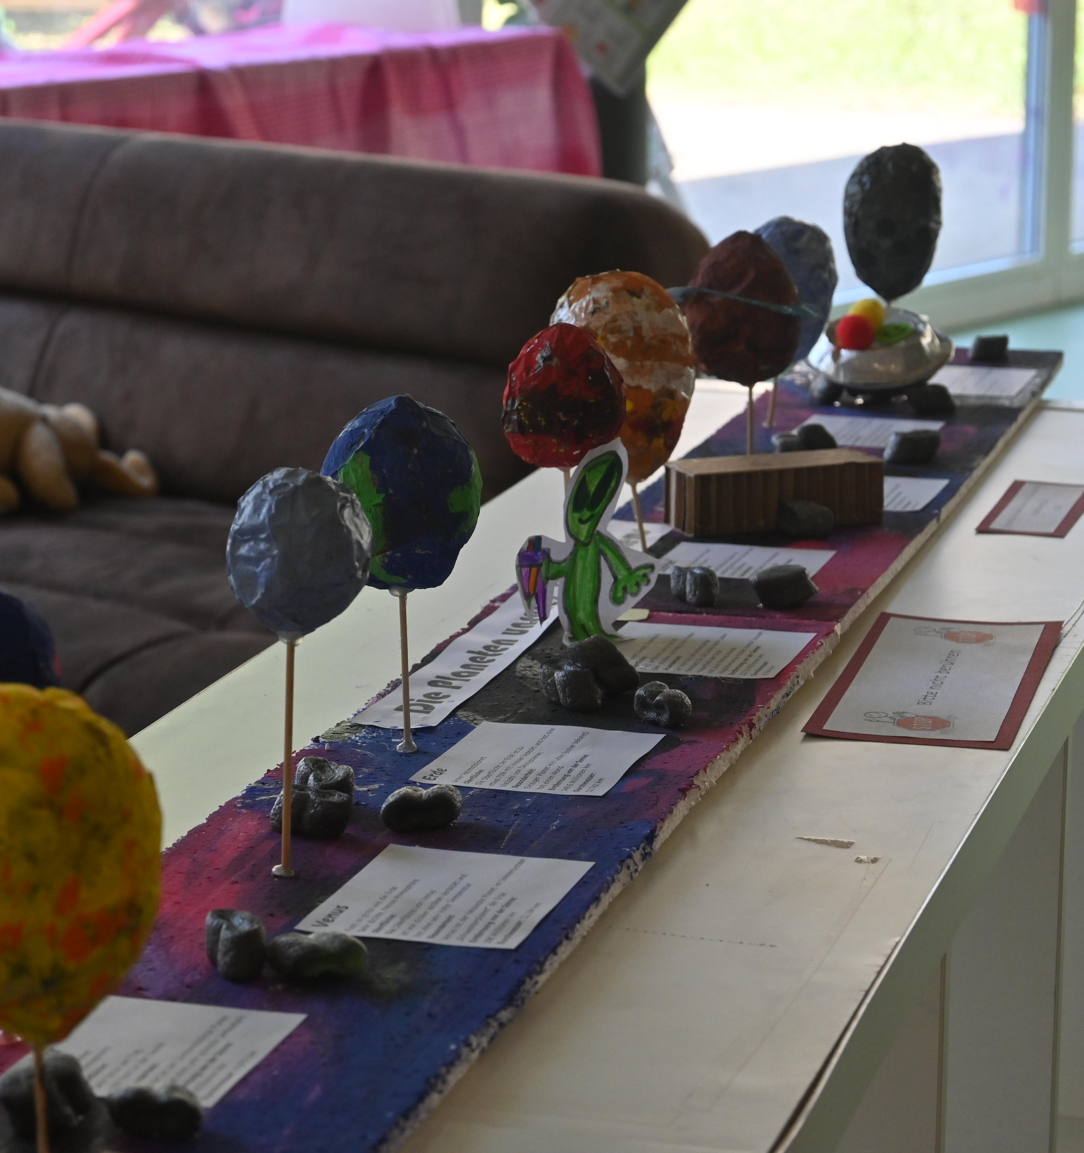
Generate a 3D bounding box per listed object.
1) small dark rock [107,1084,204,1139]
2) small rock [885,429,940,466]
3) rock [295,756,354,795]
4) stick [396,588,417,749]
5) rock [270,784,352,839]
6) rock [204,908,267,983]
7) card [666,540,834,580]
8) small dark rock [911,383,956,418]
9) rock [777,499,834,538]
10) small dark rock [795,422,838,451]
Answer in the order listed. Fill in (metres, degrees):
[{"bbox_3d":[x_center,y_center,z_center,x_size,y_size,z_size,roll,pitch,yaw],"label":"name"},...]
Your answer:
[{"bbox_3d":[-0.123,0.168,1.143,0.030,0.014,0.019,0,13,0],"label":"small dark rock"},{"bbox_3d":[0.233,-0.084,2.270,0.032,0.019,0.025,-4,13,-17],"label":"small rock"},{"bbox_3d":[-0.090,0.087,1.497,0.025,0.019,0.021,0,13,0],"label":"rock"},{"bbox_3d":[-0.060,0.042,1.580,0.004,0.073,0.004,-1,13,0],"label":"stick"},{"bbox_3d":[-0.095,0.097,1.486,0.034,0.021,0.021,-1,13,-4],"label":"rock"},{"bbox_3d":[-0.112,0.135,1.316,0.019,0.024,0.028,-6,14,-24],"label":"rock"},{"bbox_3d":[0.111,-0.009,1.988,0.090,0.003,0.077,4,13,16],"label":"card"},{"bbox_3d":[0.262,-0.118,2.413,0.031,0.023,0.023,1,13,6],"label":"small dark rock"},{"bbox_3d":[0.150,-0.033,2.051,0.035,0.021,0.022,1,13,4],"label":"rock"},{"bbox_3d":[0.175,-0.089,2.295,0.028,0.018,0.022,0,13,0],"label":"small dark rock"}]

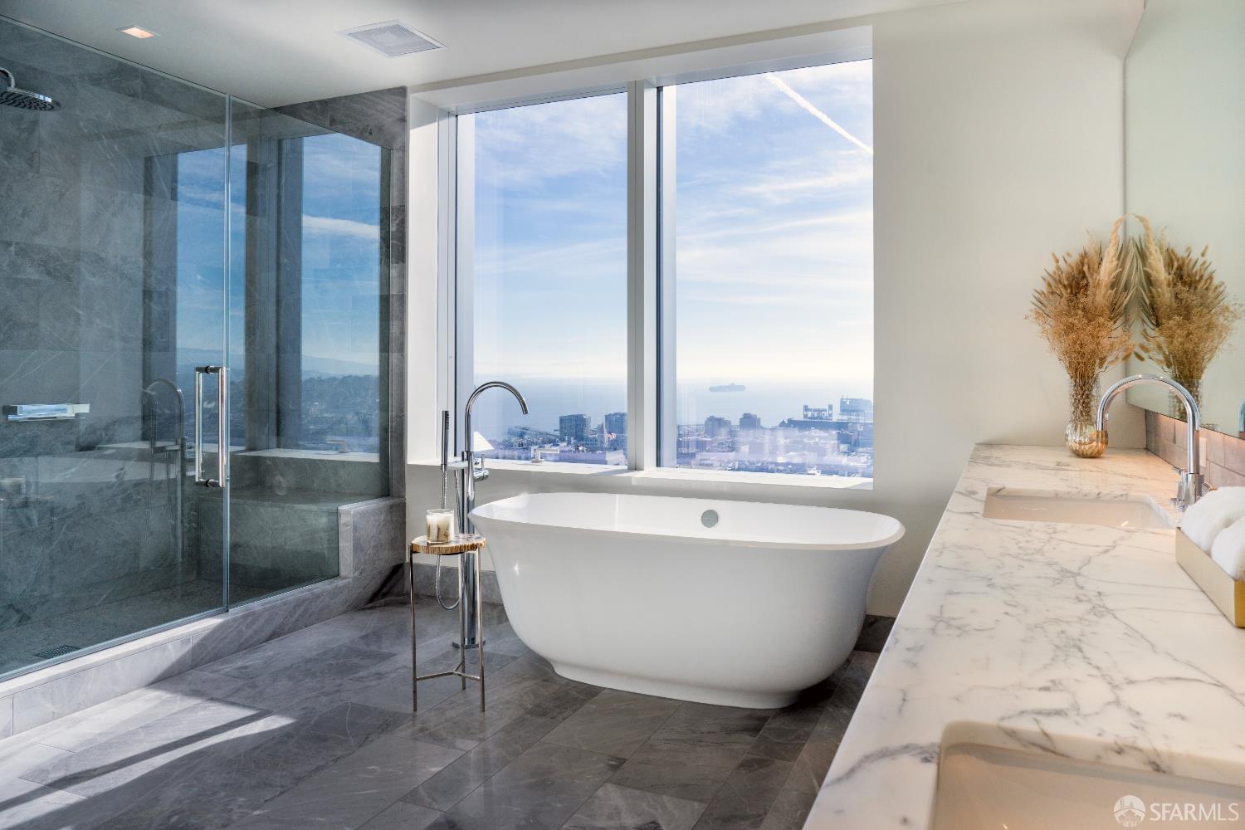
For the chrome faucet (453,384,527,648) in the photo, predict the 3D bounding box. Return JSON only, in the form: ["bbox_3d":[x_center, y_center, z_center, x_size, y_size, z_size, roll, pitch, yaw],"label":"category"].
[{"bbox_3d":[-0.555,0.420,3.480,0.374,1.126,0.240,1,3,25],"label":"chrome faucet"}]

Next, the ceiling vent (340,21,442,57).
[{"bbox_3d":[-1.012,-1.649,3.655,0.310,0.020,0.315,1,3,25],"label":"ceiling vent"}]

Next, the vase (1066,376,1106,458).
[{"bbox_3d":[1.550,0.001,2.763,0.141,0.268,0.141,1,3,25],"label":"vase"}]

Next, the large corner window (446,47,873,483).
[{"bbox_3d":[0.100,-0.681,4.142,2.320,1.922,0.125,1,3,25],"label":"large corner window"}]

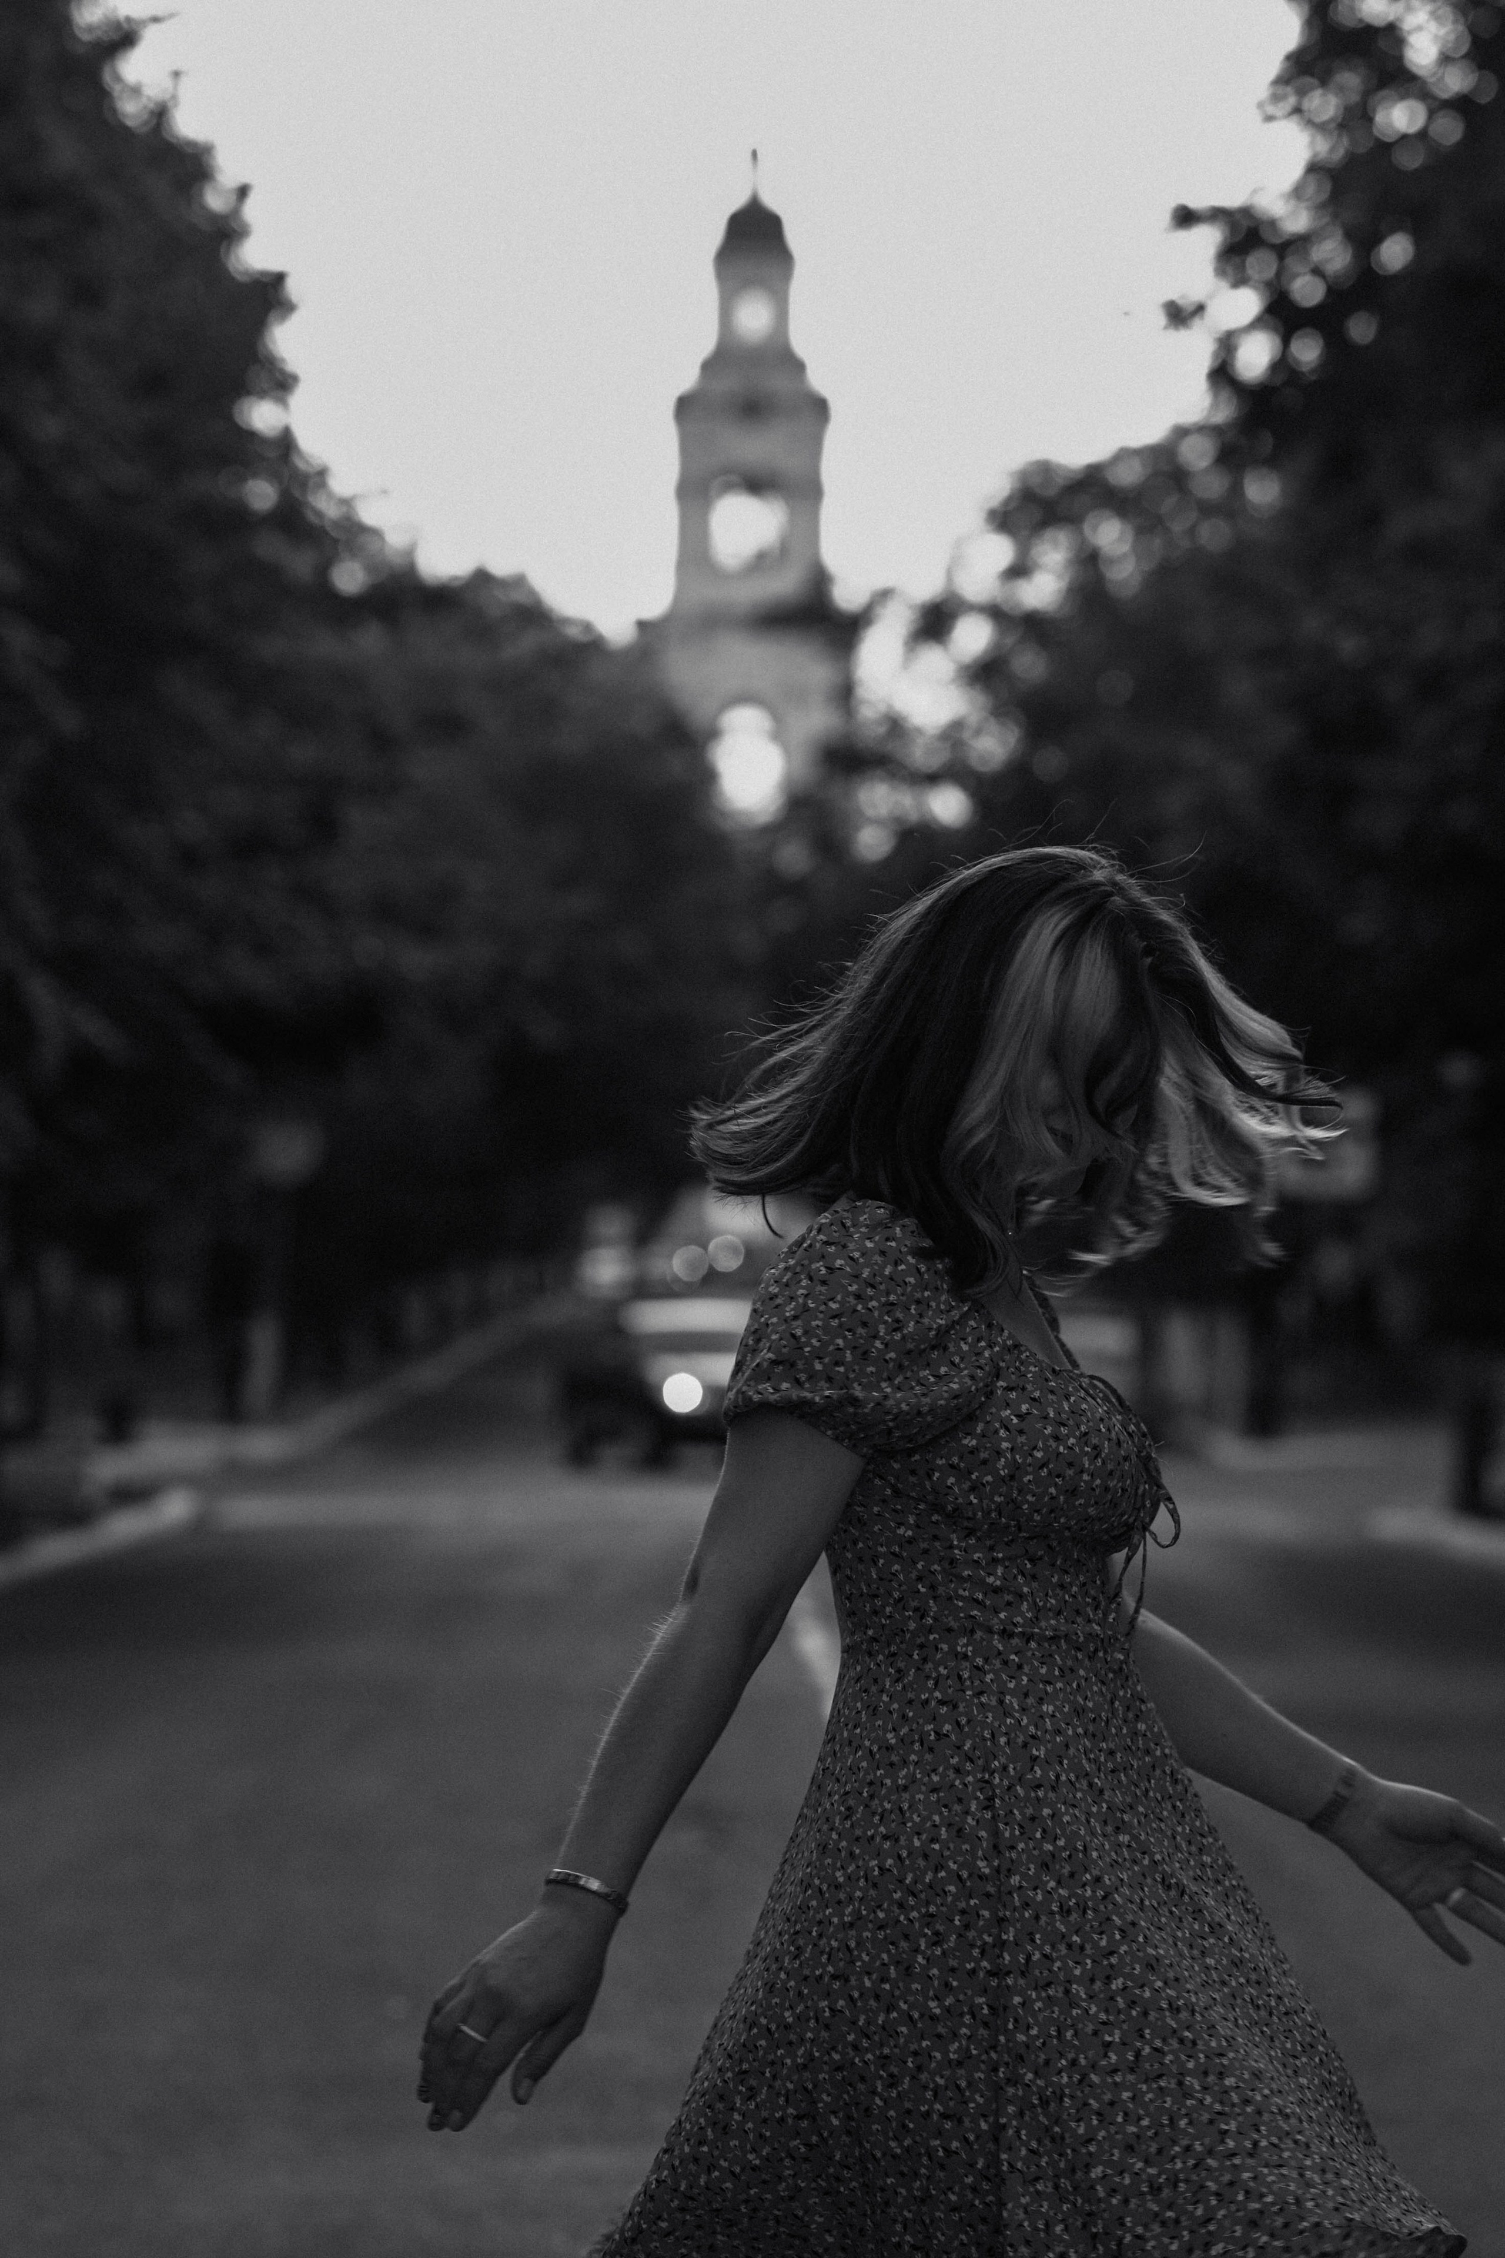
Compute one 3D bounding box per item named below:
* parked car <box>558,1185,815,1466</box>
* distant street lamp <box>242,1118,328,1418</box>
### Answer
[{"bbox_3d":[0.020,1.115,45.400,1.780,1.550,4.300,0,-1,-11],"label":"parked car"},{"bbox_3d":[-3.180,0.945,54.500,0.480,2.080,0.480,0,-1,0],"label":"distant street lamp"}]

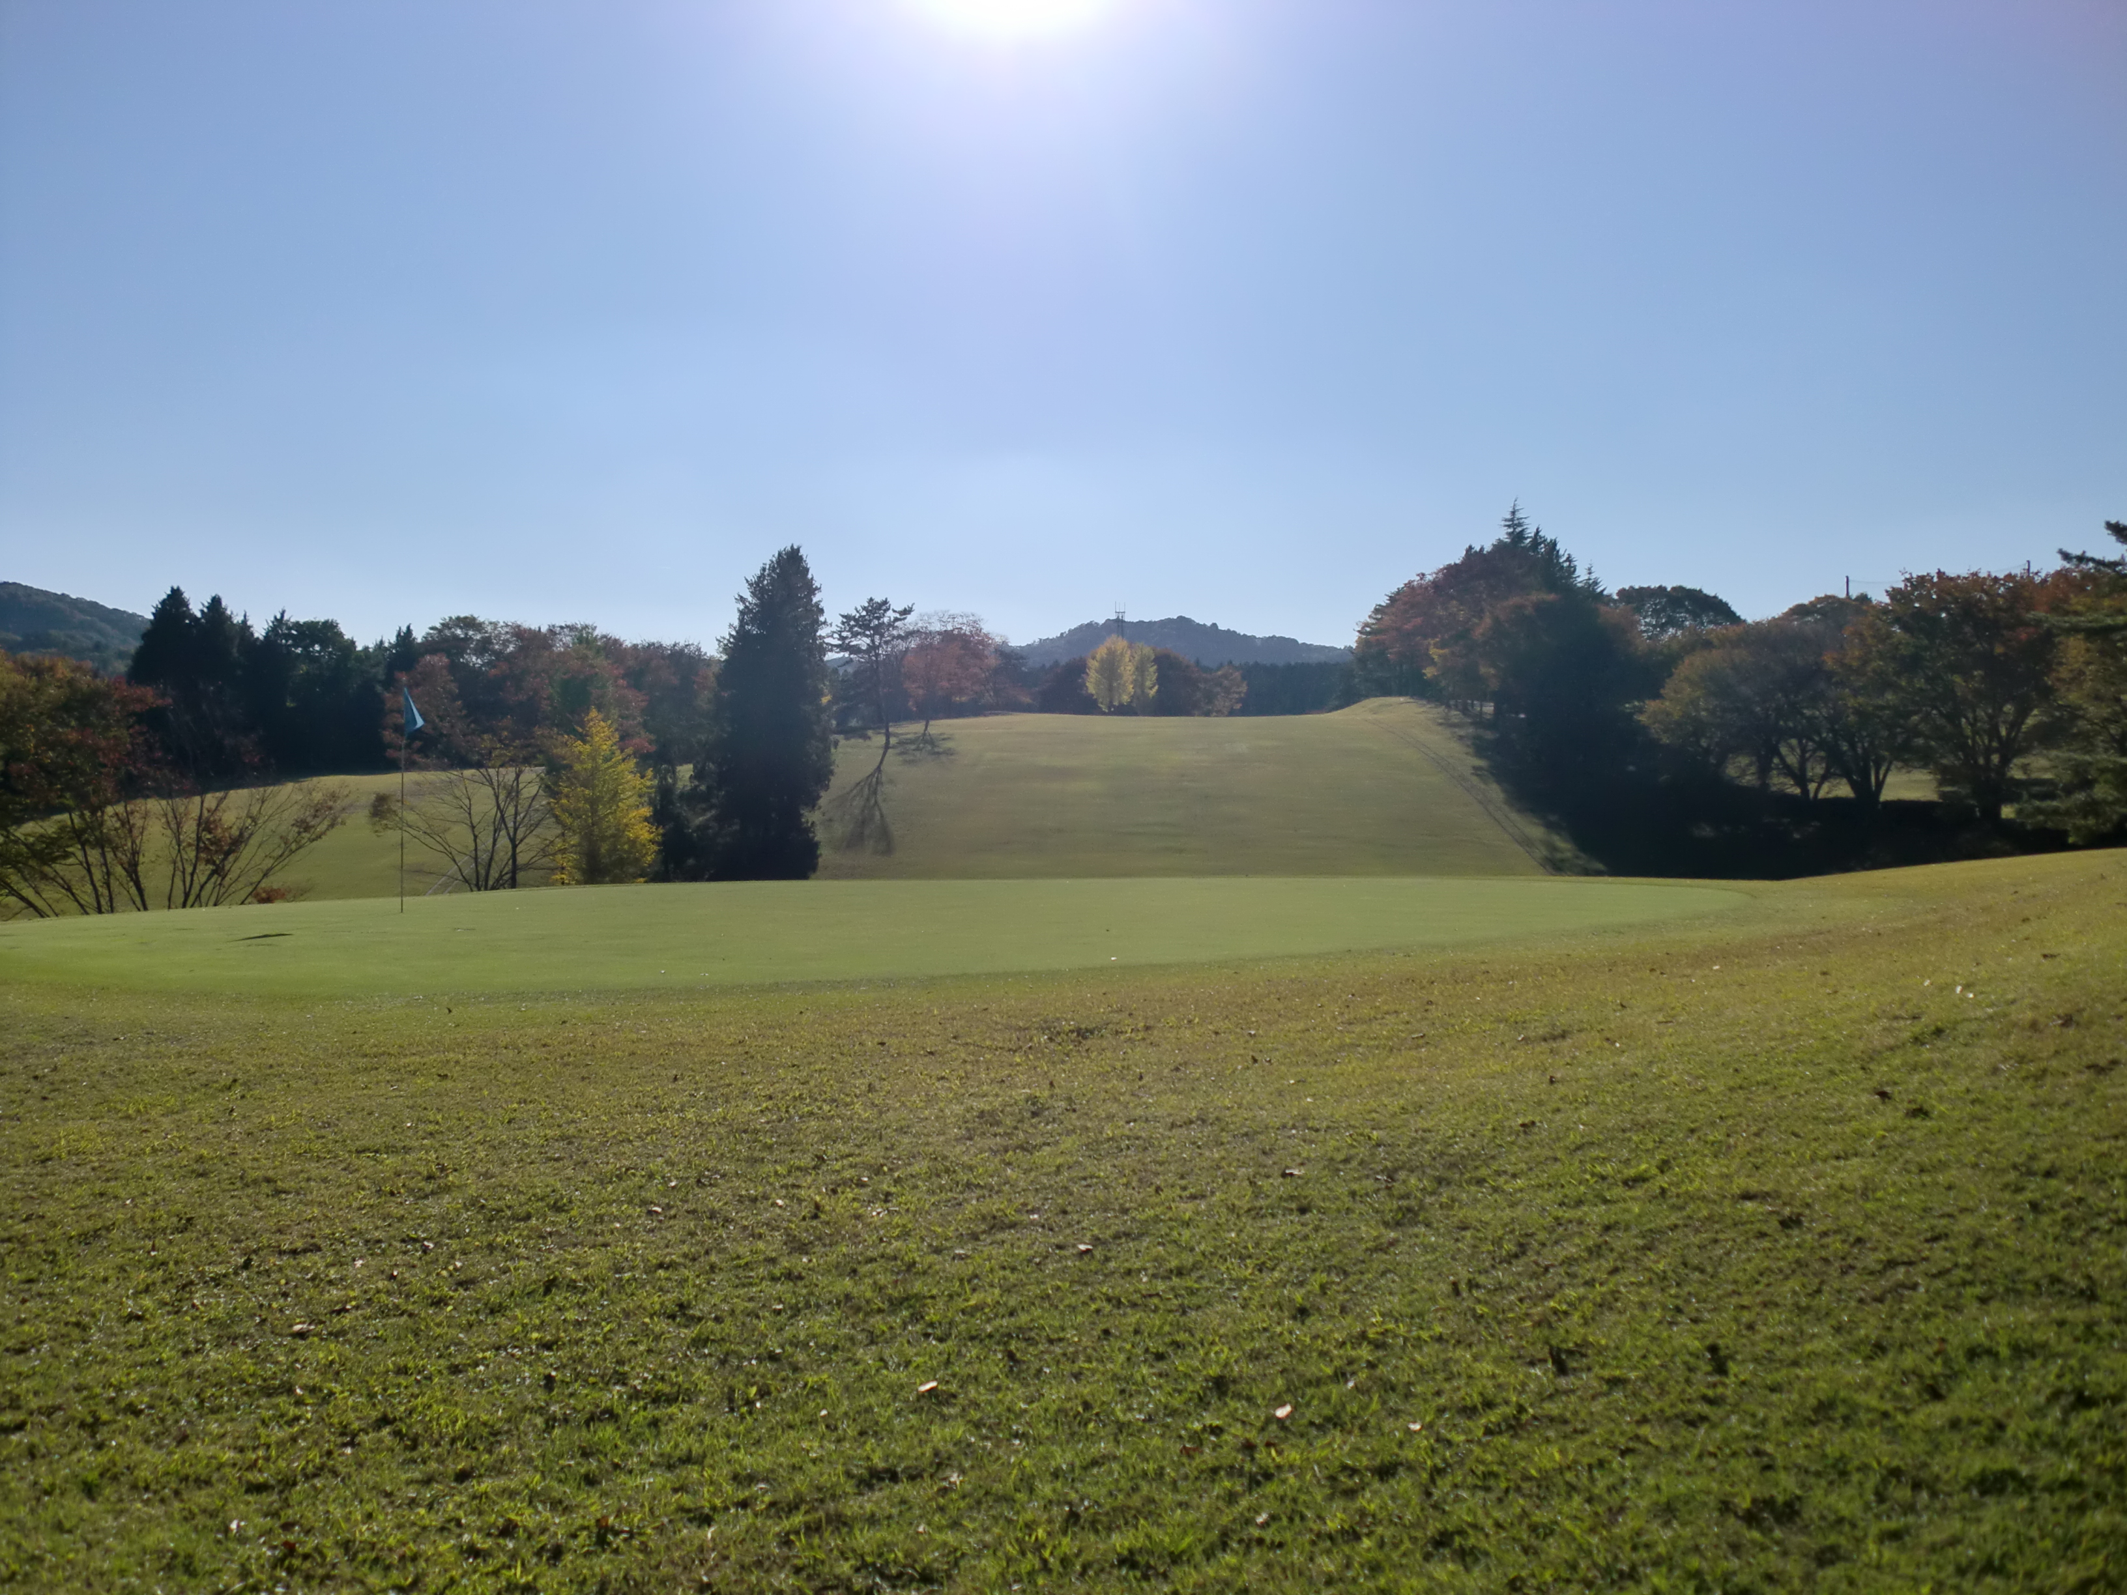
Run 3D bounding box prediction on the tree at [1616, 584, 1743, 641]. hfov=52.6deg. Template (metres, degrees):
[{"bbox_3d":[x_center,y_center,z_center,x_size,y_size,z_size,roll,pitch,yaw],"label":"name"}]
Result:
[{"bbox_3d":[39.862,-9.357,140.000,8.800,9.000,8.500,0,1,0],"label":"tree"}]

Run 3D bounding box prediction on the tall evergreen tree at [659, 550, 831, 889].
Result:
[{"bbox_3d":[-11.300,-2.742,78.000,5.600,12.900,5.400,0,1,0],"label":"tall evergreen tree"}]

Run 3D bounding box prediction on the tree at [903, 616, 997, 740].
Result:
[{"bbox_3d":[-10.088,-11.052,192.000,8.500,10.400,8.000,0,1,0],"label":"tree"}]

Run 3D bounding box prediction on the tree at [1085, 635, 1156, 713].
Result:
[{"bbox_3d":[5.464,-11.813,208.000,6.900,7.800,6.300,0,1,0],"label":"tree"}]

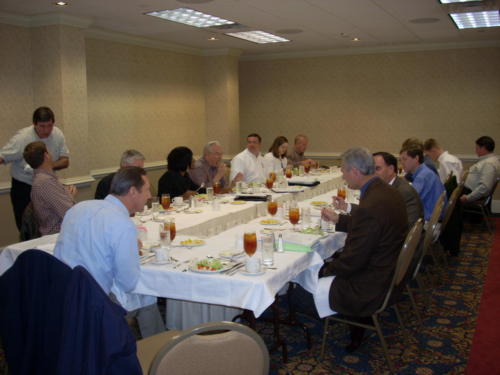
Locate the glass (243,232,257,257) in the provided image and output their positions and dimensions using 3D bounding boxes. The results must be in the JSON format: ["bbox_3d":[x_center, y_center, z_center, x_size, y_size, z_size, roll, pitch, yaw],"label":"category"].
[{"bbox_3d":[-0.002,0.361,3.111,0.080,0.185,0.080,-1,8,0],"label":"glass"}]

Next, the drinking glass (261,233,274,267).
[{"bbox_3d":[0.105,0.368,3.129,0.070,0.165,0.070,-1,8,0],"label":"drinking glass"}]

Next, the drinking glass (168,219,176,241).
[{"bbox_3d":[-0.523,0.315,3.494,0.080,0.185,0.080,-1,8,0],"label":"drinking glass"}]

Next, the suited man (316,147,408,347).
[{"bbox_3d":[0.690,0.413,3.731,0.700,1.380,0.550,3,9,26],"label":"suited man"}]

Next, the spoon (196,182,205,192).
[{"bbox_3d":[-0.529,0.016,5.603,0.025,0.170,0.036,46,21,11],"label":"spoon"}]

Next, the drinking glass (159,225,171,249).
[{"bbox_3d":[-0.551,0.332,3.445,0.070,0.165,0.070,-1,8,0],"label":"drinking glass"}]

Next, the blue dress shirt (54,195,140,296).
[{"bbox_3d":[-0.880,0.348,3.104,0.490,0.590,0.490,5,10,36],"label":"blue dress shirt"}]

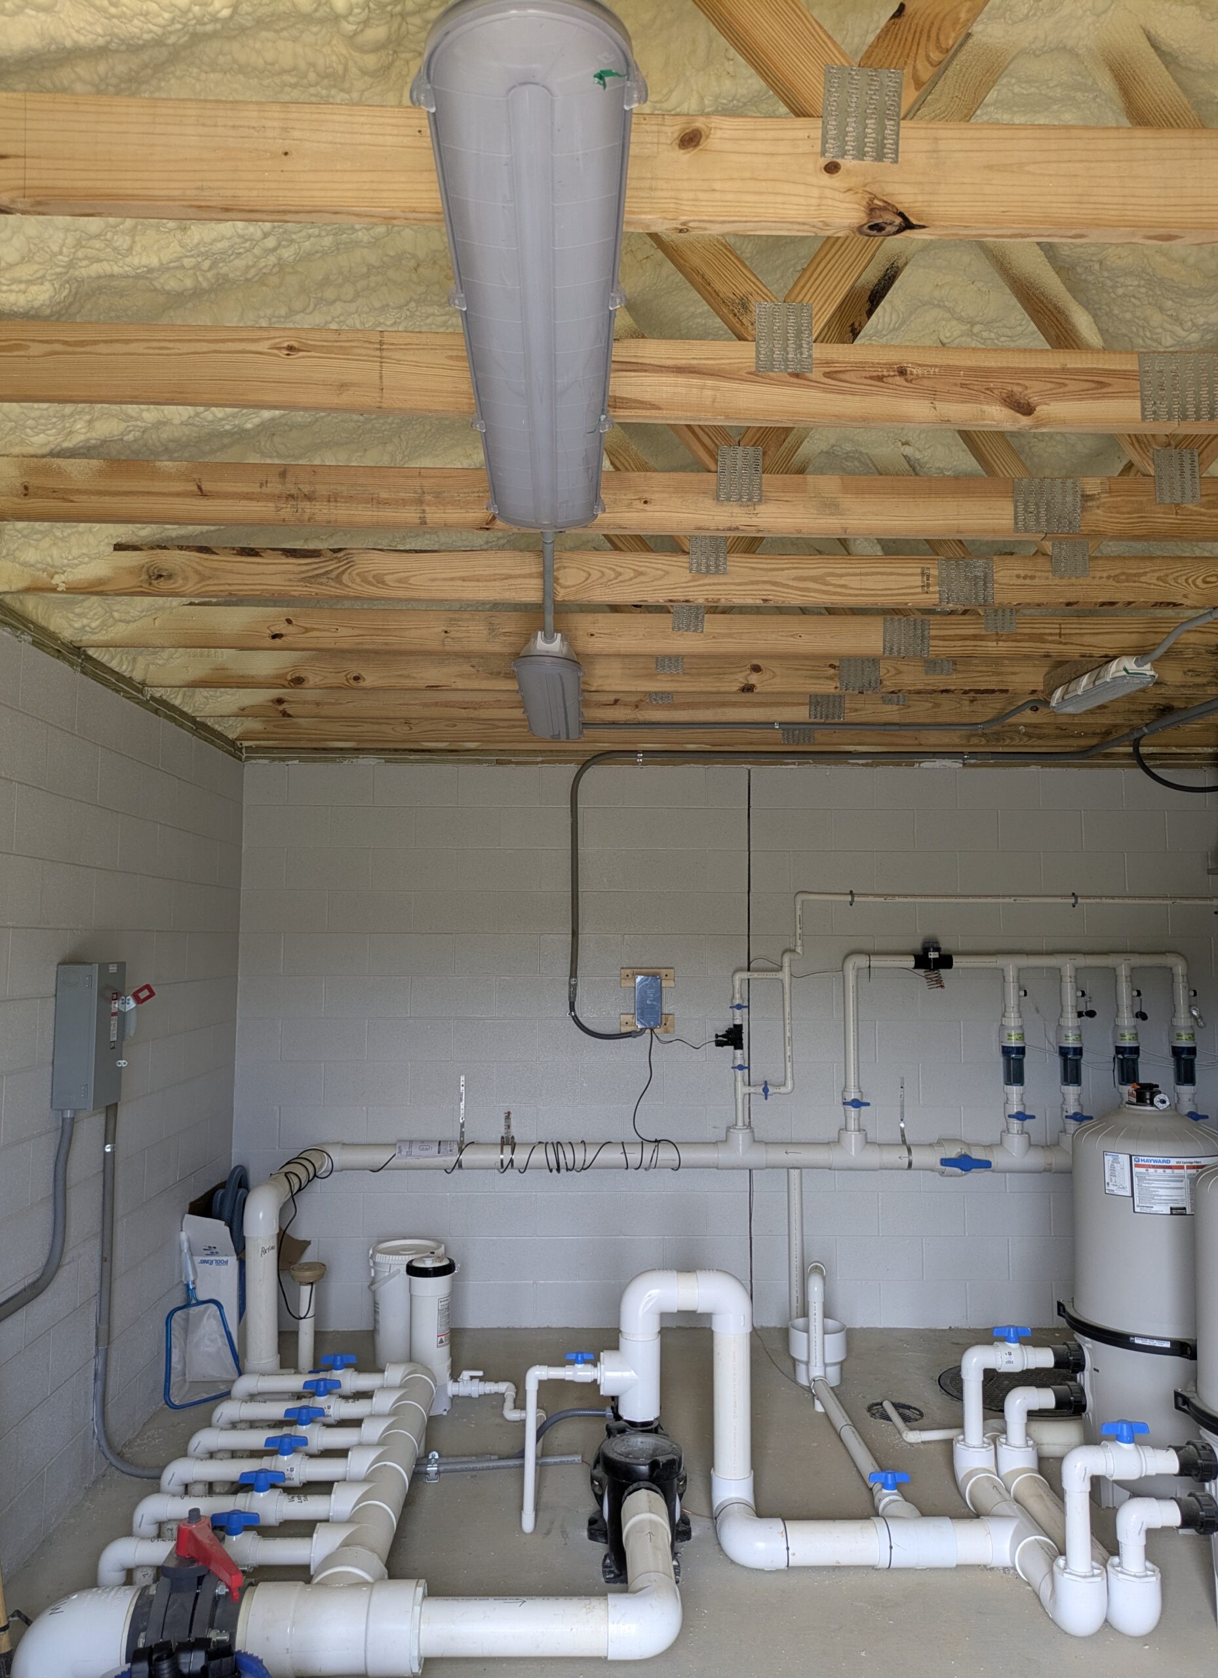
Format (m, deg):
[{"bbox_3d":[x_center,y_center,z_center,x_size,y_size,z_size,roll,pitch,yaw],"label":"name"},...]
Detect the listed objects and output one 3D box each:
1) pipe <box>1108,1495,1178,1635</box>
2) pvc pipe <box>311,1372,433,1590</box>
[{"bbox_3d":[1.433,1.937,3.263,0.199,0.319,0.180,0,-5,-1],"label":"pipe"},{"bbox_3d":[-0.704,1.946,3.748,0.200,0.144,1.545,0,-5,-2],"label":"pvc pipe"}]

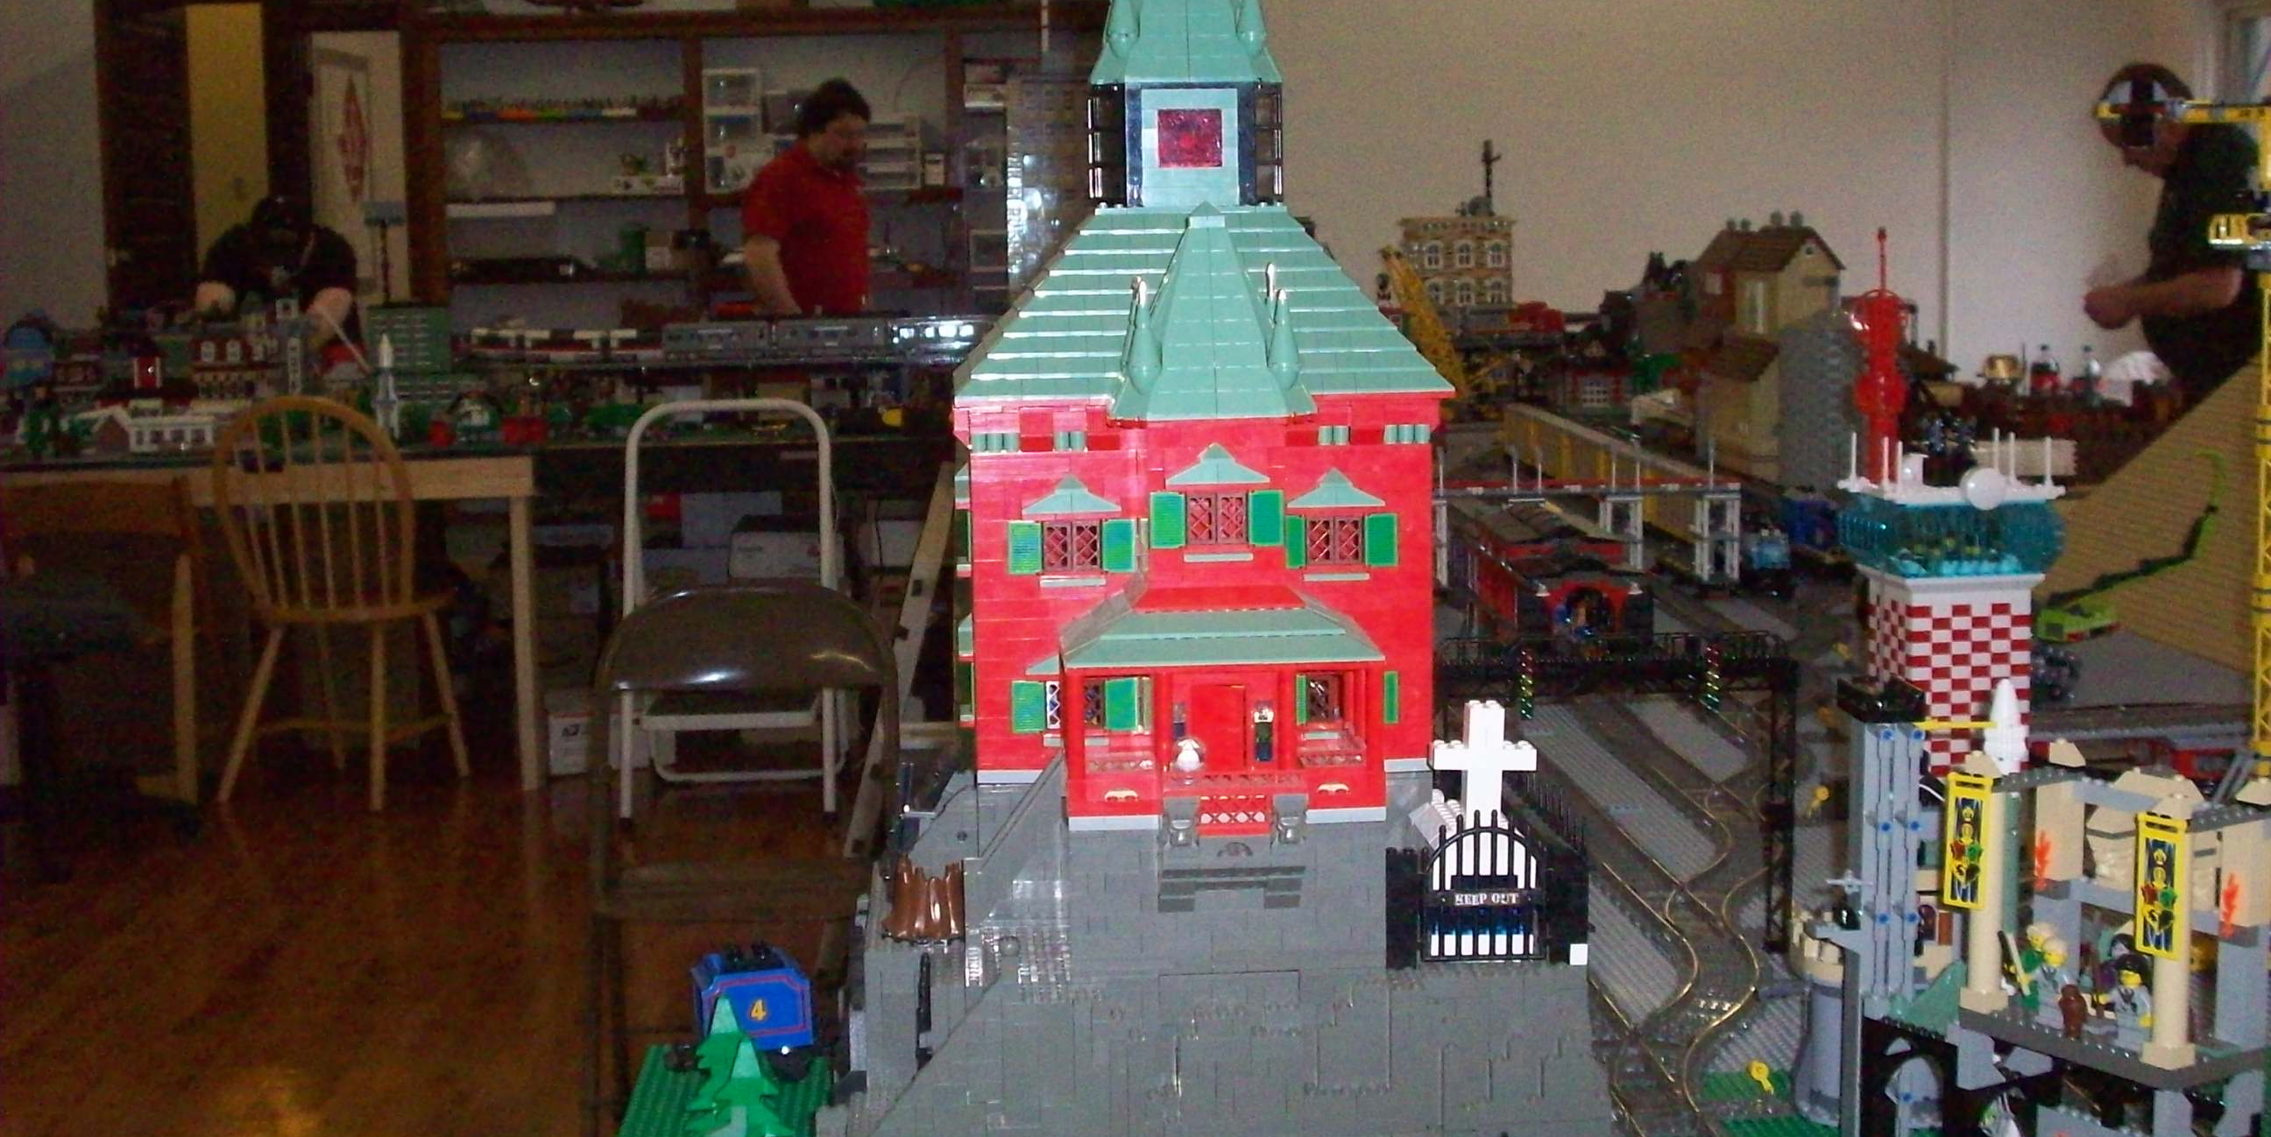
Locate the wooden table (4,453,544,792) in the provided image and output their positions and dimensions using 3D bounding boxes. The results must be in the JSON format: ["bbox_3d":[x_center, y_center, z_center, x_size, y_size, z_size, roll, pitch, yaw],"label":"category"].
[{"bbox_3d":[-2.267,0.101,7.194,1.700,0.760,0.850,-2,7,-9],"label":"wooden table"}]

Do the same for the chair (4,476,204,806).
[{"bbox_3d":[-2.418,0.142,7.056,0.470,0.770,0.490,-2,8,-8],"label":"chair"}]

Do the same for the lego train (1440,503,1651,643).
[{"bbox_3d":[0.480,-0.004,3.620,0.158,0.136,0.620,-1,7,-3],"label":"lego train"}]

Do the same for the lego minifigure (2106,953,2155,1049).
[{"bbox_3d":[0.446,0.194,1.353,0.017,0.041,0.025,-6,9,-31],"label":"lego minifigure"}]

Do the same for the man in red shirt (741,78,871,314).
[{"bbox_3d":[-1.040,-0.686,9.519,0.360,1.700,0.520,6,10,42],"label":"man in red shirt"}]

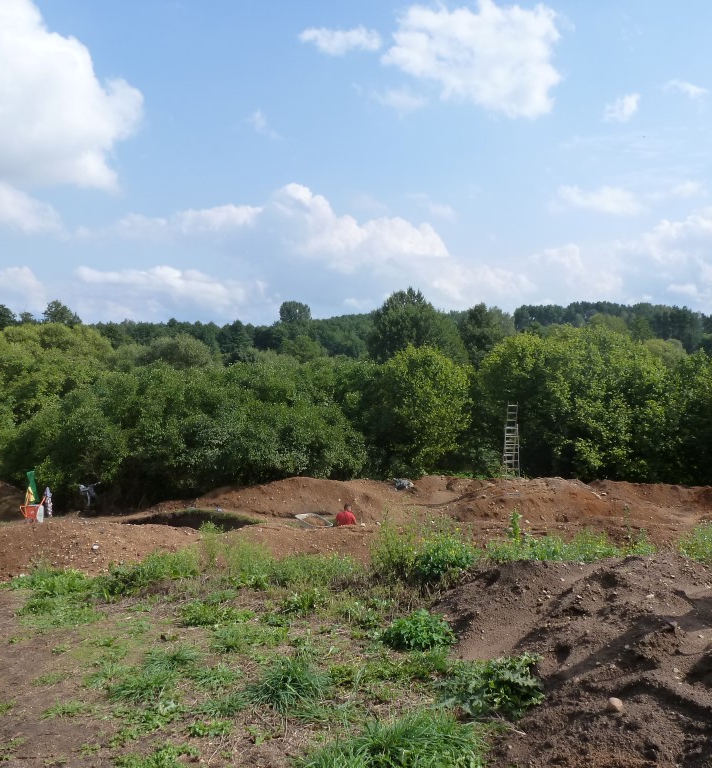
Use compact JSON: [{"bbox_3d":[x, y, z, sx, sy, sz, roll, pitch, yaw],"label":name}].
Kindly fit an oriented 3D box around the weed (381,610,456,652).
[{"bbox_3d":[0.537,2.096,6.096,0.633,0.300,0.520,0,1,0],"label":"weed"}]

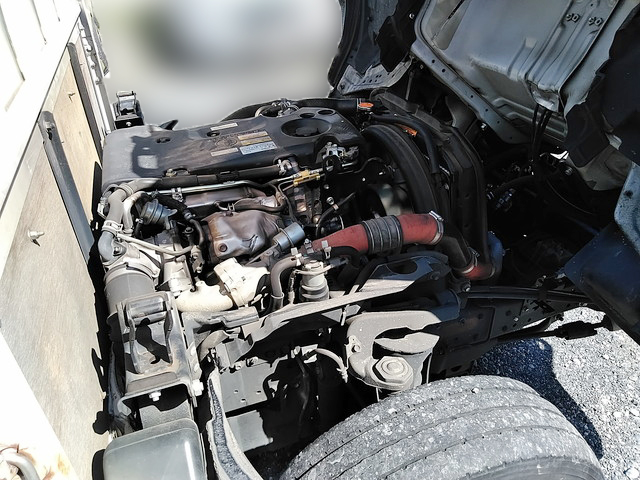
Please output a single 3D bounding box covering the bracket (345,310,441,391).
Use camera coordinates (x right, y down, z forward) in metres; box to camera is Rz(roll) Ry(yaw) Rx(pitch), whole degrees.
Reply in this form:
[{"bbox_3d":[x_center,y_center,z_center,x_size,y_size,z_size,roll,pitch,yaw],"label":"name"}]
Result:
[{"bbox_3d":[0.141,0.232,1.027,0.195,0.095,0.185,-10,37,-13],"label":"bracket"}]

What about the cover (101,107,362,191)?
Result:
[{"bbox_3d":[-0.210,-0.201,1.222,0.595,0.090,0.290,-12,37,-12],"label":"cover"}]

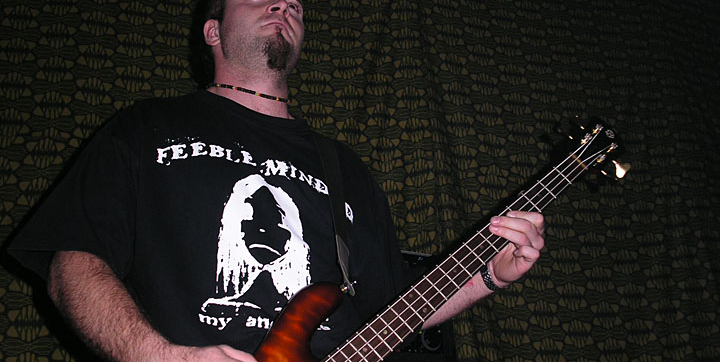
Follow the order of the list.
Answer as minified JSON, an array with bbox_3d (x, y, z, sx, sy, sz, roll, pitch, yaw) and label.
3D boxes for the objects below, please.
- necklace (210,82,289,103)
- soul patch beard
[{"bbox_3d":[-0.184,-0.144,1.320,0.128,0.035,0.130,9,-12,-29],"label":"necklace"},{"bbox_3d":[-0.133,-0.210,1.285,0.043,0.050,0.037,9,-25,-29],"label":"soul patch beard"}]

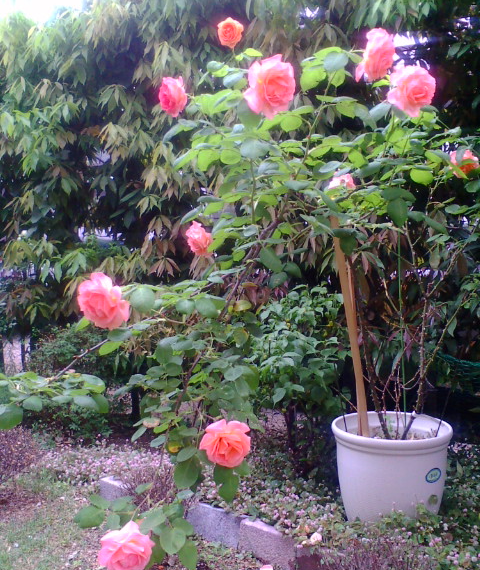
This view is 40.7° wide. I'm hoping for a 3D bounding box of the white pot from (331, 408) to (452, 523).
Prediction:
[{"bbox_3d":[0.460,0.581,1.955,0.365,0.310,0.365,0,2,11],"label":"white pot"}]

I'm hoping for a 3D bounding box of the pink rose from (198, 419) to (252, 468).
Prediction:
[{"bbox_3d":[-0.036,0.367,1.500,0.118,0.110,0.085,0,2,0],"label":"pink rose"}]

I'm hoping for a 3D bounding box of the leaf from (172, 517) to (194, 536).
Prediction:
[{"bbox_3d":[-0.134,0.571,1.530,0.053,0.012,0.045,18,49,13],"label":"leaf"}]

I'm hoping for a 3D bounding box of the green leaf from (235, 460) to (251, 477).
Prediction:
[{"bbox_3d":[0.004,0.432,1.540,0.042,0.044,0.025,0,2,0],"label":"green leaf"}]

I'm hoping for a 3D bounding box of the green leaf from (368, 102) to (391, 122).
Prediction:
[{"bbox_3d":[0.350,-0.436,1.620,0.056,0.051,0.035,1,3,11],"label":"green leaf"}]

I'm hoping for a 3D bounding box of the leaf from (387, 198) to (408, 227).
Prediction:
[{"bbox_3d":[0.387,-0.177,1.580,0.052,0.072,0.014,-2,-8,14],"label":"leaf"}]

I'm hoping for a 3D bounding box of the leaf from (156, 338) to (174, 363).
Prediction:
[{"bbox_3d":[-0.190,0.165,1.630,0.050,0.064,0.025,0,2,0],"label":"leaf"}]

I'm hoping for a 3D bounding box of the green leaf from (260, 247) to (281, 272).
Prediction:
[{"bbox_3d":[0.074,-0.059,1.570,0.042,0.072,0.013,-42,-18,3],"label":"green leaf"}]

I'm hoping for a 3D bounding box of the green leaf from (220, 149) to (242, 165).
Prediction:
[{"bbox_3d":[-0.023,-0.330,1.670,0.053,0.050,0.012,0,46,-1],"label":"green leaf"}]

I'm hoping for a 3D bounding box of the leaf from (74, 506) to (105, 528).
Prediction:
[{"bbox_3d":[-0.349,0.537,1.500,0.073,0.012,0.049,-7,47,-26],"label":"leaf"}]

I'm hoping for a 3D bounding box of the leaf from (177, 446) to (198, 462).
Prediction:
[{"bbox_3d":[-0.118,0.378,1.450,0.052,0.010,0.034,-29,36,-11],"label":"leaf"}]

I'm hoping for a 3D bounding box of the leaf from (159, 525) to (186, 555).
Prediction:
[{"bbox_3d":[-0.157,0.599,1.520,0.059,0.013,0.073,6,43,-4],"label":"leaf"}]

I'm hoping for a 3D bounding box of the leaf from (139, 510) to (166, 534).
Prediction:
[{"bbox_3d":[-0.187,0.504,1.380,0.059,0.050,0.030,0,3,-6],"label":"leaf"}]

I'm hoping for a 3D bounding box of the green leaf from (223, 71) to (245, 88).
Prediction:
[{"bbox_3d":[-0.016,-0.508,1.600,0.053,0.039,0.035,1,3,11],"label":"green leaf"}]

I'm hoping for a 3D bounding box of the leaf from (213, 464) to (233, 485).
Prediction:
[{"bbox_3d":[-0.037,0.422,1.440,0.048,0.052,0.028,0,3,0],"label":"leaf"}]

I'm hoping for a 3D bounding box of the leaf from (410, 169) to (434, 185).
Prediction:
[{"bbox_3d":[0.485,-0.286,1.720,0.059,0.052,0.012,-7,42,17],"label":"leaf"}]

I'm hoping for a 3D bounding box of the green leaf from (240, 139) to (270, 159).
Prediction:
[{"bbox_3d":[0.040,-0.350,1.670,0.074,0.050,0.035,0,2,0],"label":"green leaf"}]

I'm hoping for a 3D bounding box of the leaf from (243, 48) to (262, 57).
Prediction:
[{"bbox_3d":[0.031,-0.575,1.600,0.049,0.010,0.032,16,-21,-5],"label":"leaf"}]

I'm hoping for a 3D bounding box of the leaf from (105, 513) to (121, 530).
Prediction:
[{"bbox_3d":[-0.276,0.514,1.400,0.034,0.010,0.044,10,37,-7],"label":"leaf"}]

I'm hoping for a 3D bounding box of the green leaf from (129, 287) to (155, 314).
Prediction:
[{"bbox_3d":[-0.223,0.035,1.470,0.056,0.066,0.014,-4,-29,-9],"label":"green leaf"}]

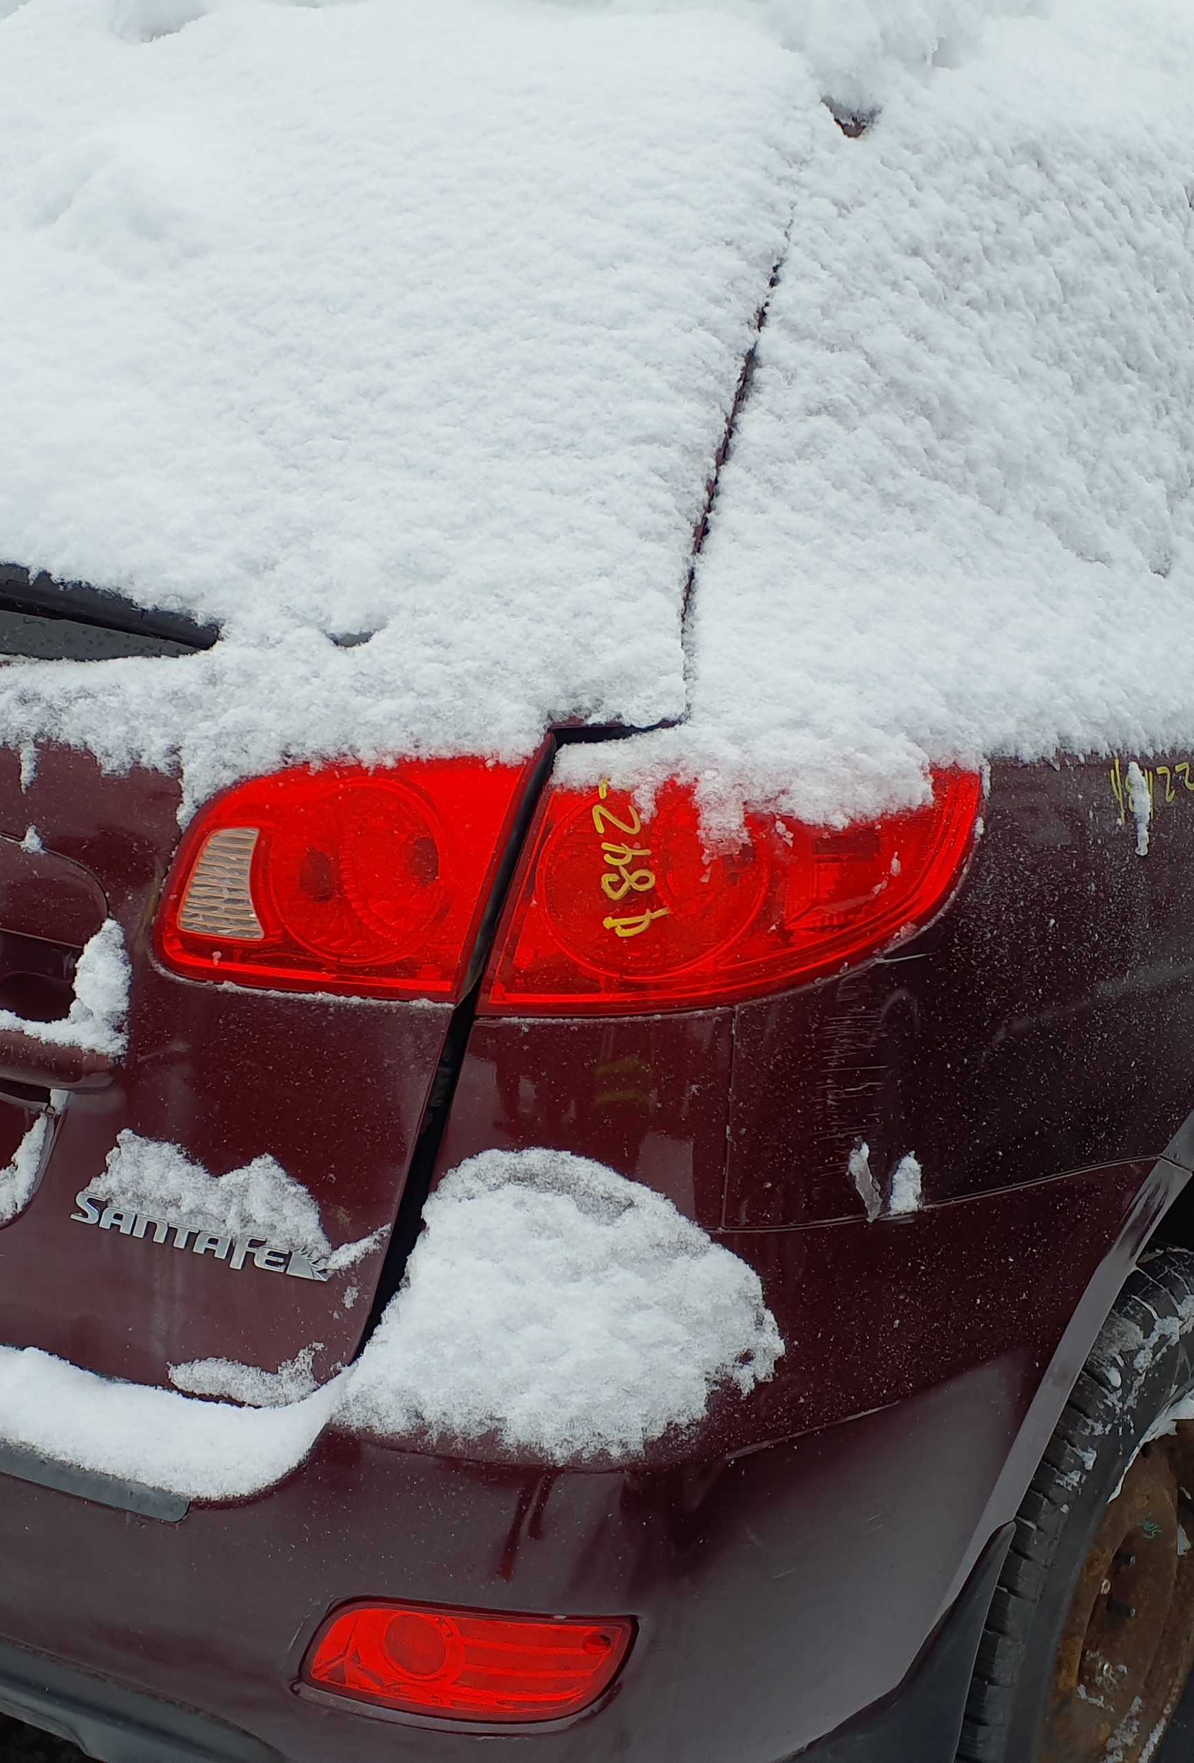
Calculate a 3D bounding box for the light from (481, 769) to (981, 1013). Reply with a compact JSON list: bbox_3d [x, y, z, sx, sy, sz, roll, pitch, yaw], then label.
[{"bbox_3d":[0.104,-0.021,1.403,0.160,0.170,0.400,12,15,36],"label":"light"}]

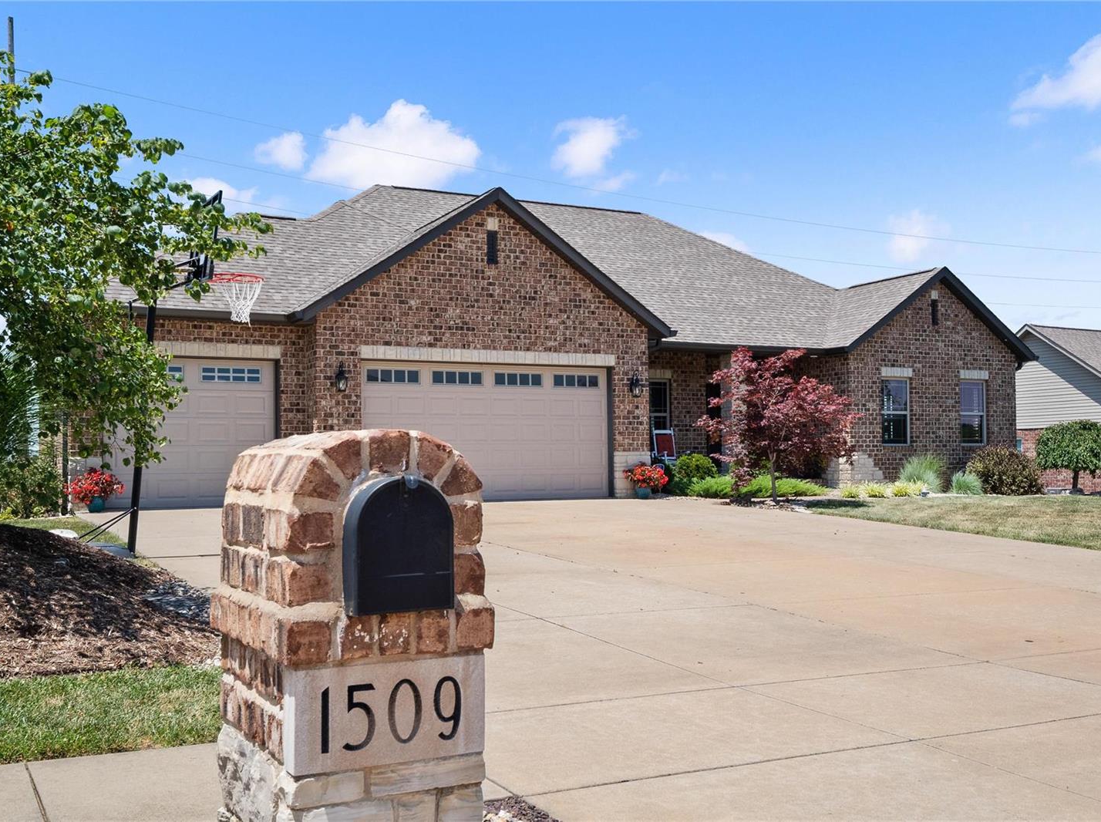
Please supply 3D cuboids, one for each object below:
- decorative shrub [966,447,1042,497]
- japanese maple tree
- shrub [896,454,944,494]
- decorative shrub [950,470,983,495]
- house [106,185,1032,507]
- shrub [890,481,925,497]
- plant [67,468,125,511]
[{"bbox_3d":[10.223,1.354,26.200,1.682,1.094,1.648,1,-1,-26],"label":"decorative shrub"},{"bbox_3d":[4.276,0.261,21.800,2.992,2.874,2.900,0,-1,0],"label":"japanese maple tree"},{"bbox_3d":[8.368,1.425,26.300,1.013,0.883,0.992,1,-1,-26],"label":"shrub"},{"bbox_3d":[9.248,1.596,25.900,0.748,0.530,0.733,1,-1,-26],"label":"decorative shrub"},{"bbox_3d":[-0.480,-1.743,28.030,22.200,7.000,13.300,1,-1,-26],"label":"house"},{"bbox_3d":[7.573,1.655,24.700,0.714,0.364,0.600,1,-1,-26],"label":"shrub"},{"bbox_3d":[-6.972,1.211,17.850,0.874,0.702,0.856,1,-1,-26],"label":"plant"}]

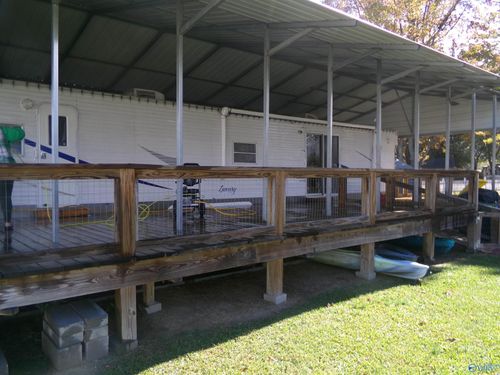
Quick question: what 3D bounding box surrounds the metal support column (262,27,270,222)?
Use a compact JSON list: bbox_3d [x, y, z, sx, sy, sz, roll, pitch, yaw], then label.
[{"bbox_3d":[0.258,-0.993,6.350,0.064,3.100,0.064,-1,2,-39],"label":"metal support column"}]

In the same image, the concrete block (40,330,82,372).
[{"bbox_3d":[-1.654,1.435,3.573,0.197,0.197,0.400,-1,2,-42],"label":"concrete block"}]

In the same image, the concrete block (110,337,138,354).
[{"bbox_3d":[-1.180,1.480,3.809,0.195,0.110,0.195,-1,2,-39],"label":"concrete block"}]

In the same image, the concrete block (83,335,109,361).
[{"bbox_3d":[-1.515,1.464,3.824,0.197,0.197,0.400,-1,2,-42],"label":"concrete block"}]

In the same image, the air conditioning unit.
[{"bbox_3d":[-2.518,-2.042,9.511,0.770,0.330,0.670,-1,2,-39],"label":"air conditioning unit"}]

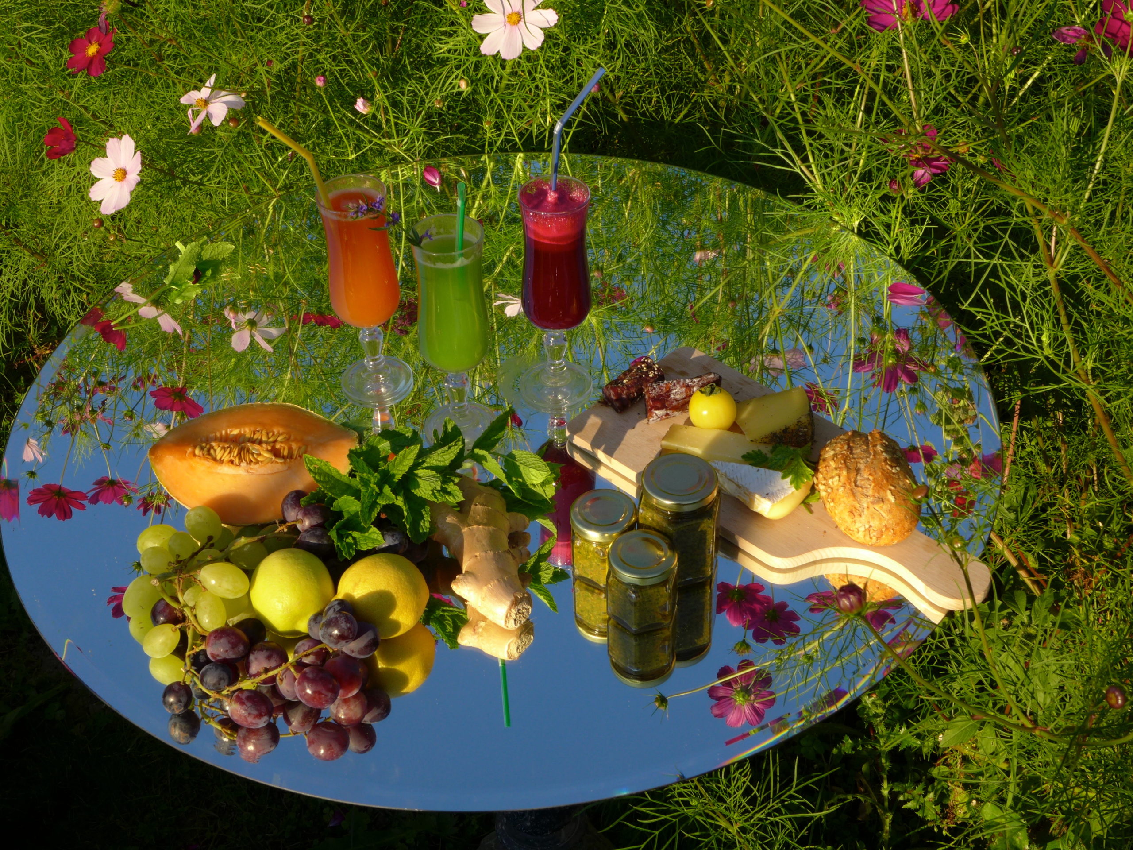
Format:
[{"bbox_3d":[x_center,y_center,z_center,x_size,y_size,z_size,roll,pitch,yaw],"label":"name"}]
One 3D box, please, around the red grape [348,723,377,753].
[{"bbox_3d":[-0.132,0.201,0.983,0.022,0.023,0.024,-1,40,1],"label":"red grape"}]

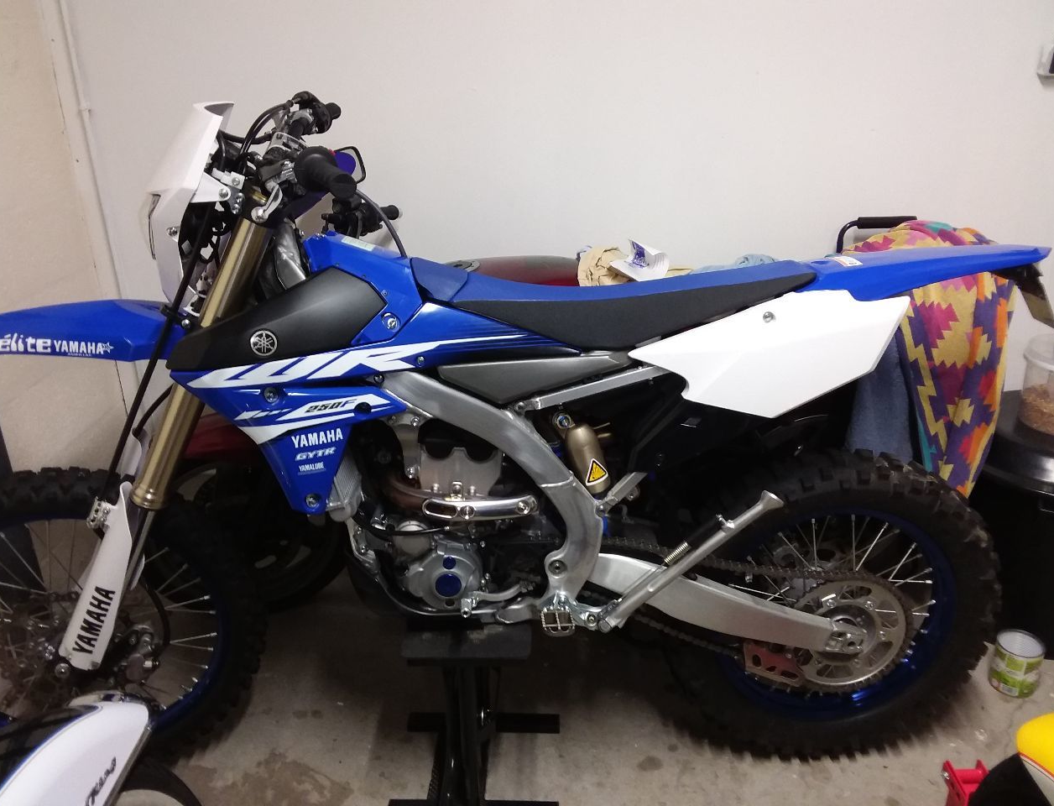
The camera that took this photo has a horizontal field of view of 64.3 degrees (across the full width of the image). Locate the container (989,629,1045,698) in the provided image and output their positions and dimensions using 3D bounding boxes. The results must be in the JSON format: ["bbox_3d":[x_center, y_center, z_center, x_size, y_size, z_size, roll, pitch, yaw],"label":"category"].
[{"bbox_3d":[1.135,0.605,1.942,0.100,0.117,0.100,-1,22,0],"label":"container"}]

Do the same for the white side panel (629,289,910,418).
[{"bbox_3d":[0.390,-0.077,1.363,0.460,0.215,0.080,-1,19,-1],"label":"white side panel"}]

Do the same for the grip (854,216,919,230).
[{"bbox_3d":[0.796,-0.400,1.864,0.142,0.031,0.032,-1,22,0],"label":"grip"}]

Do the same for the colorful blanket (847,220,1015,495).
[{"bbox_3d":[0.925,-0.107,1.964,0.350,0.660,0.220,-1,22,0],"label":"colorful blanket"}]

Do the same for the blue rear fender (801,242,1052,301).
[{"bbox_3d":[0.672,-0.229,1.444,0.460,0.088,0.190,-1,19,-1],"label":"blue rear fender"}]

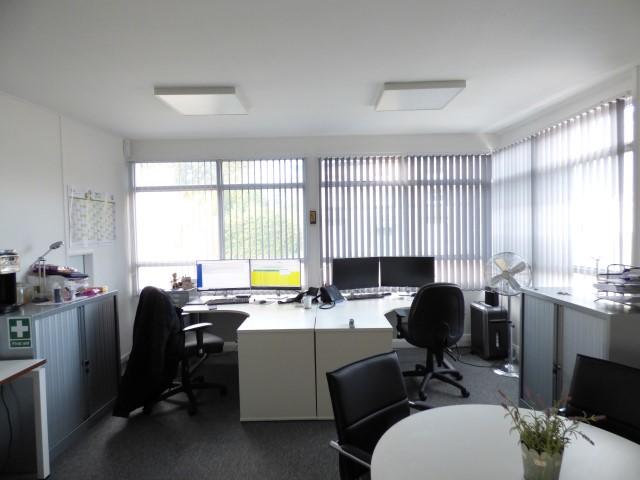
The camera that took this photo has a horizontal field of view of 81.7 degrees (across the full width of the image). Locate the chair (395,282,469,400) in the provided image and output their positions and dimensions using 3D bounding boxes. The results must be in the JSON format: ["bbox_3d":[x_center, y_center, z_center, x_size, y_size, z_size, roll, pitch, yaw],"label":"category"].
[{"bbox_3d":[1.069,0.869,3.477,0.620,1.010,0.620,-1,3,2],"label":"chair"}]

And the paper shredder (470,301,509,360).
[{"bbox_3d":[1.928,1.030,4.202,0.280,0.570,0.320,-2,3,-8],"label":"paper shredder"}]

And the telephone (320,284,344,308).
[{"bbox_3d":[0.138,0.567,3.815,0.190,0.145,0.190,-3,4,-35],"label":"telephone"}]

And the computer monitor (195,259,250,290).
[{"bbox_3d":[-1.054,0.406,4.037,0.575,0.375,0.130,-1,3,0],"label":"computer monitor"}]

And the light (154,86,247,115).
[{"bbox_3d":[-0.965,-1.169,3.136,0.600,0.060,0.600,-1,3,2],"label":"light"}]

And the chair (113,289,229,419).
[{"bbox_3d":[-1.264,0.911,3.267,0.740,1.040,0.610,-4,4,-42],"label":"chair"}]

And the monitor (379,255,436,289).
[{"bbox_3d":[0.954,0.355,4.031,0.560,0.345,0.060,-1,3,14],"label":"monitor"}]

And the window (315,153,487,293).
[{"bbox_3d":[1.025,-0.188,4.403,2.020,1.590,0.090,-1,3,1],"label":"window"}]

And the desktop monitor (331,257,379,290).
[{"bbox_3d":[0.410,0.372,4.079,0.560,0.345,0.060,-2,3,-19],"label":"desktop monitor"}]

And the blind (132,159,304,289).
[{"bbox_3d":[-1.244,-0.186,4.550,2.120,1.580,0.100,-1,3,2],"label":"blind"}]

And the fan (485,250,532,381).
[{"bbox_3d":[1.899,0.730,3.707,0.450,1.220,0.350,1,4,41],"label":"fan"}]

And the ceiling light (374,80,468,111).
[{"bbox_3d":[0.785,-1.152,3.026,0.600,0.055,0.610,-1,3,1],"label":"ceiling light"}]

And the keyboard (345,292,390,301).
[{"bbox_3d":[0.512,0.614,3.918,0.440,0.030,0.150,-1,3,-8],"label":"keyboard"}]

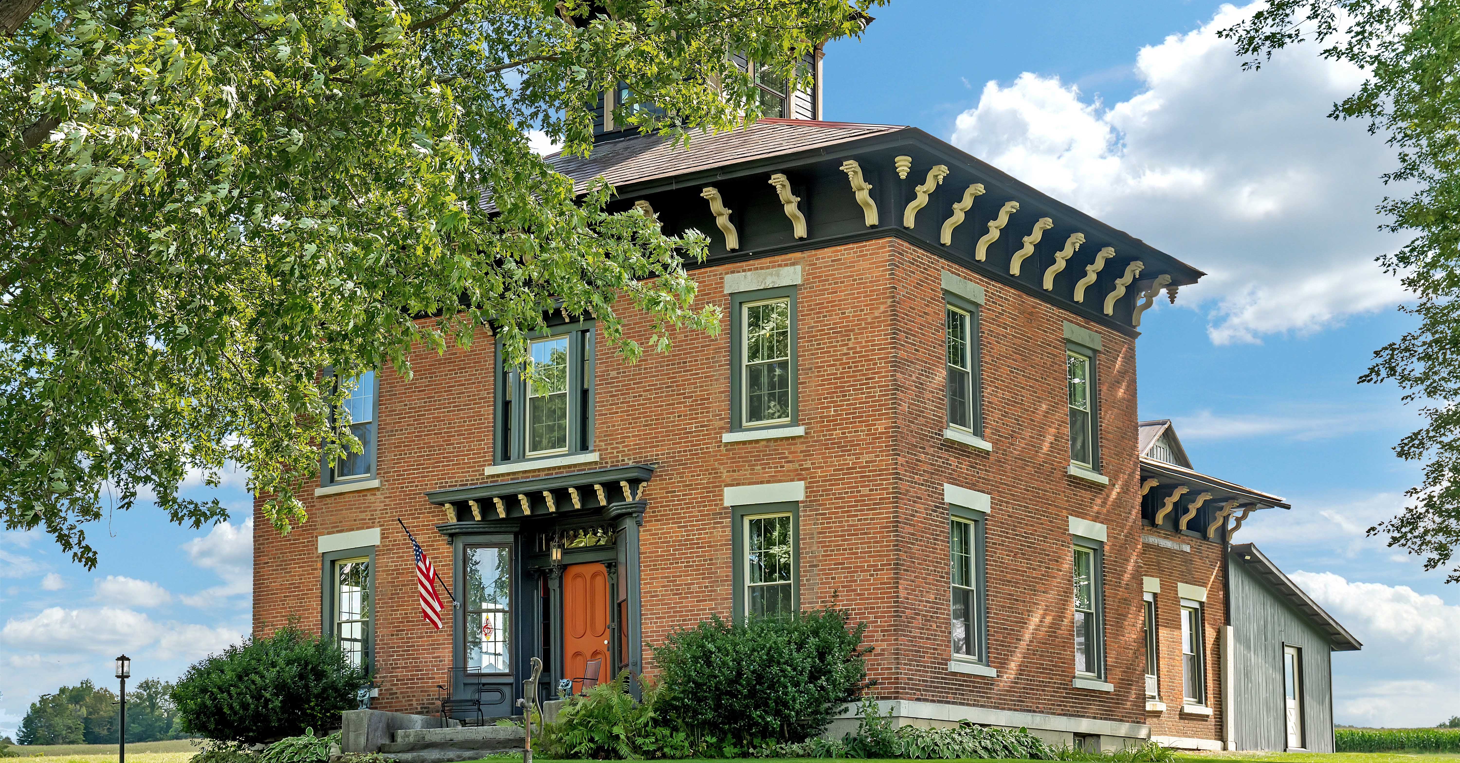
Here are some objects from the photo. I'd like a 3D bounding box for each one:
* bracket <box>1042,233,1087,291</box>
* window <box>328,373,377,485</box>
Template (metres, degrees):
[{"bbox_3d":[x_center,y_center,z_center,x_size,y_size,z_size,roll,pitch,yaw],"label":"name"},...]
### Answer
[{"bbox_3d":[5.294,-1.907,35.972,0.650,0.800,0.170,-8,-14,34],"label":"bracket"},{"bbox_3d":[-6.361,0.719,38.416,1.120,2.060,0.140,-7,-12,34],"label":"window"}]

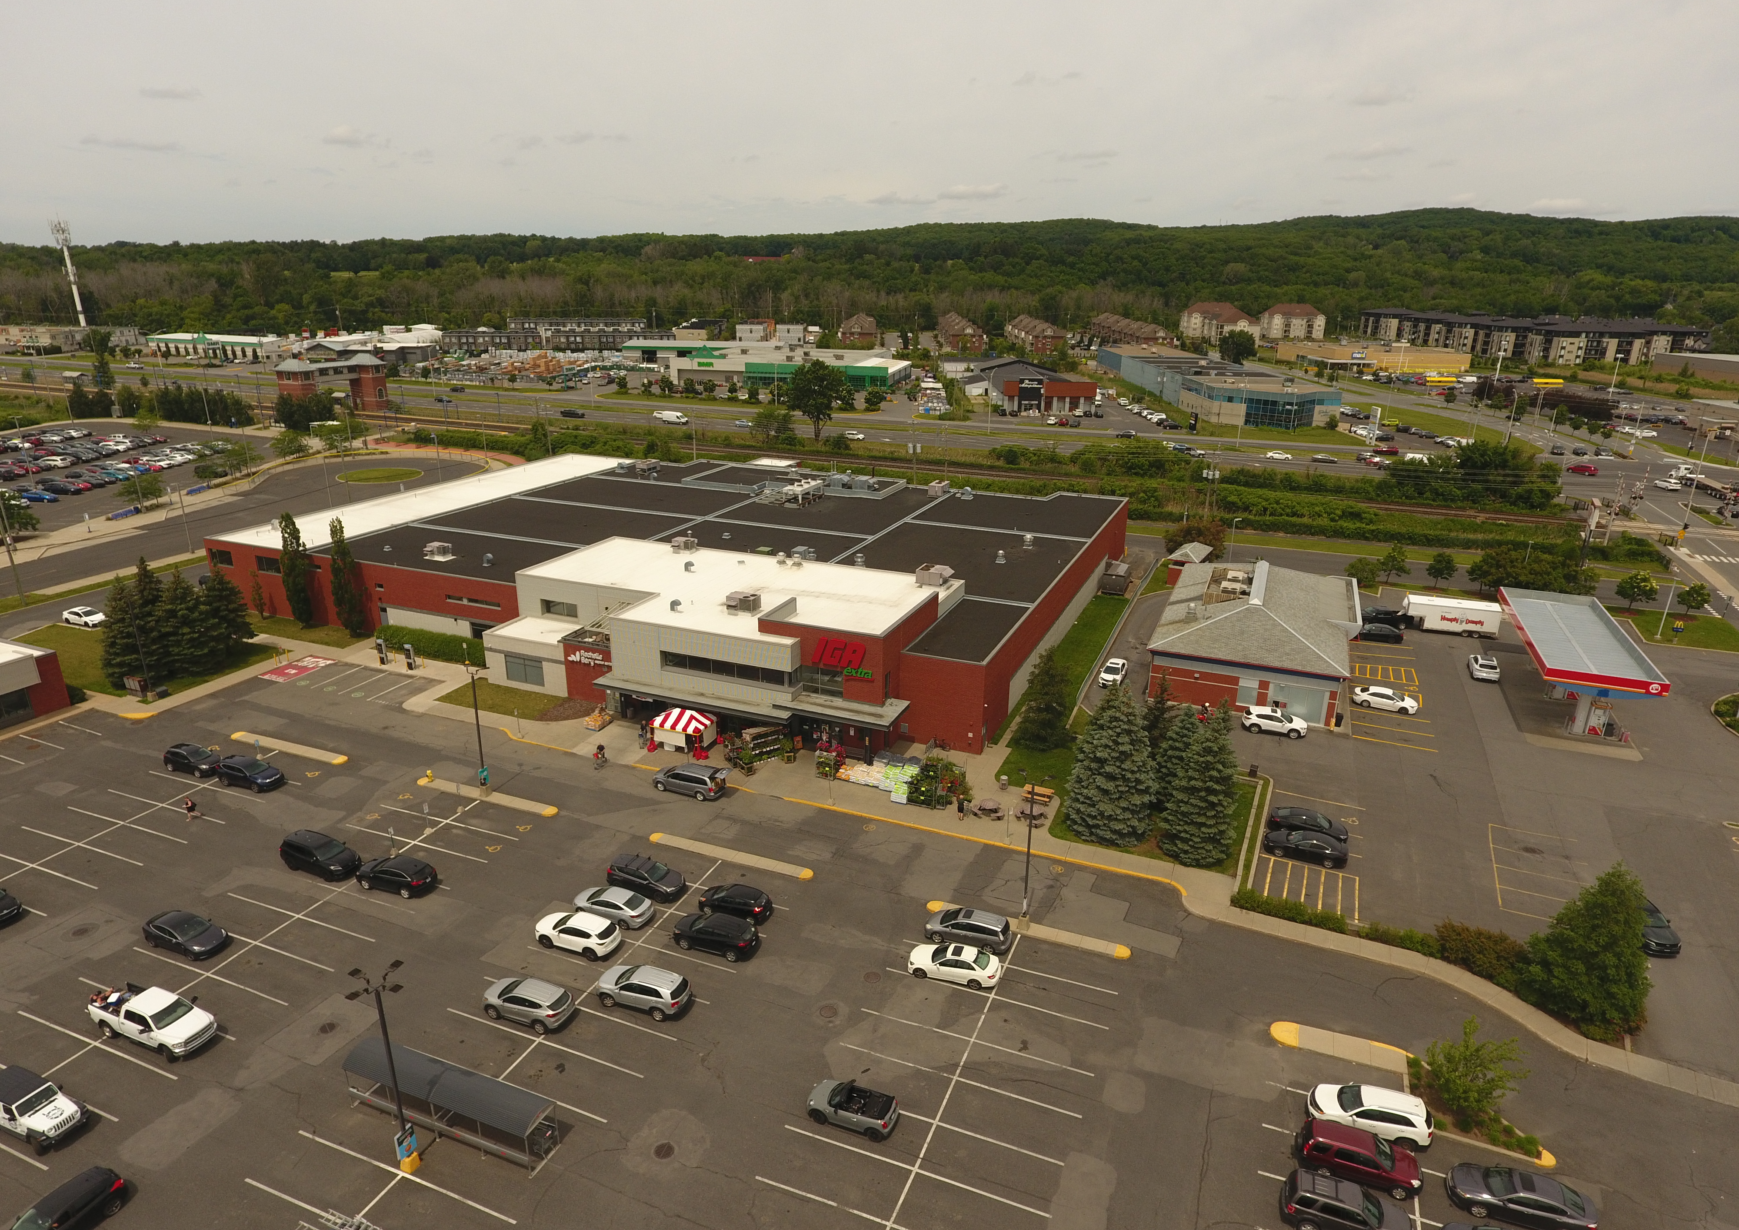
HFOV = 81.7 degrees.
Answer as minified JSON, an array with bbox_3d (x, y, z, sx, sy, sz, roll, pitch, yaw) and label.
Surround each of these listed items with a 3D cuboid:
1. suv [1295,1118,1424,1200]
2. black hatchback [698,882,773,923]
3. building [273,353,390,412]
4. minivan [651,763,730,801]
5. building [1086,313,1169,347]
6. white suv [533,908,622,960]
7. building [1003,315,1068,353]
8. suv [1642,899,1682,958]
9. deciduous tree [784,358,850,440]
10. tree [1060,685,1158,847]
[{"bbox_3d":[19.079,21.006,39.072,4.580,1.690,1.785,8,20,20],"label":"suv"},{"bbox_3d":[-7.207,15.479,54.540,4.400,1.500,1.770,8,21,21],"label":"black hatchback"},{"bbox_3d":[-128.267,-55.587,243.324,7.000,14.000,27.000,8,20,22],"label":"building"},{"bbox_3d":[-11.843,10.796,66.306,5.150,1.750,1.980,9,21,23],"label":"minivan"},{"bbox_3d":[119.264,-128.964,460.767,13.500,13.500,90.000,0,19,-2],"label":"building"},{"bbox_3d":[-14.918,16.314,51.762,4.550,1.680,1.840,7,20,21],"label":"white suv"},{"bbox_3d":[69.388,-115.566,412.058,13.600,11.000,62.000,0,20,0],"label":"building"},{"bbox_3d":[40.207,15.757,52.391,1.830,1.620,4.500,2,19,7],"label":"suv"},{"bbox_3d":[-11.001,-45.557,213.016,12.800,17.200,12.800,0,19,-3],"label":"deciduous tree"},{"bbox_3d":[15.267,8.912,62.718,5.900,9.800,5.900,6,19,14],"label":"tree"}]

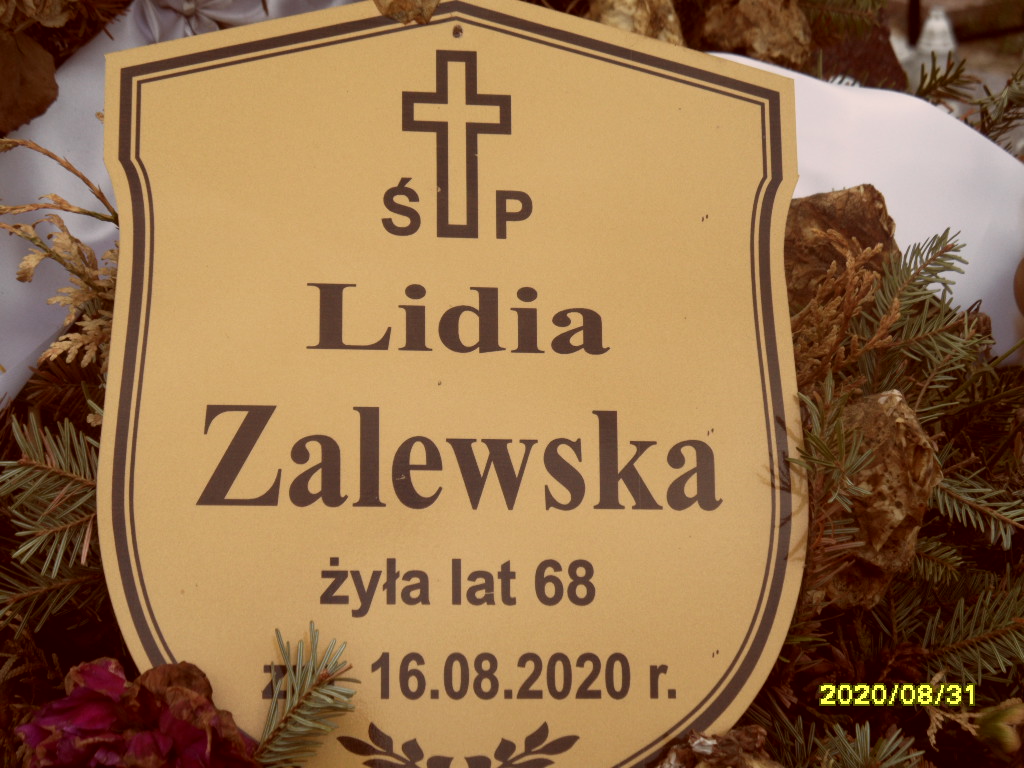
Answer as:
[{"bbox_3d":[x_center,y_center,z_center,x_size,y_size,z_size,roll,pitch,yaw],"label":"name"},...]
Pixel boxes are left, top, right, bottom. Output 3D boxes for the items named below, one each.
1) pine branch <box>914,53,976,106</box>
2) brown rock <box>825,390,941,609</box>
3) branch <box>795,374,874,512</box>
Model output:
[{"bbox_3d":[0.178,-0.125,0.970,0.026,0.019,0.020,0,25,0],"label":"pine branch"},{"bbox_3d":[0.120,0.037,0.765,0.038,0.060,0.042,0,25,0],"label":"brown rock"},{"bbox_3d":[0.102,0.019,0.748,0.027,0.038,0.026,0,25,0],"label":"branch"}]

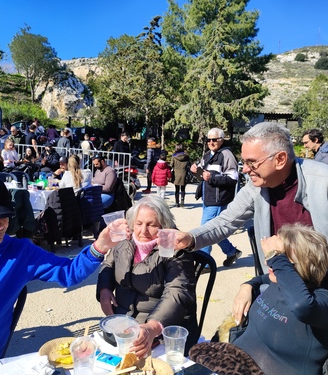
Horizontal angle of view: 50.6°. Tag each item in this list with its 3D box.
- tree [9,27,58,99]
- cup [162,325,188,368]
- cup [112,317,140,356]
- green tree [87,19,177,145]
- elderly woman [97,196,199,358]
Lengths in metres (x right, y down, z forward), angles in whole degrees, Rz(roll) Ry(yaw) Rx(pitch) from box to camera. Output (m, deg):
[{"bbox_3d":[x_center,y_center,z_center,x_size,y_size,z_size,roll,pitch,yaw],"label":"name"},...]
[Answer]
[{"bbox_3d":[-11.669,-11.043,31.000,4.600,6.800,4.400,3,7,0],"label":"tree"},{"bbox_3d":[0.035,0.489,1.070,0.081,0.109,0.081,3,7,0],"label":"cup"},{"bbox_3d":[-0.108,0.449,1.010,0.077,0.092,0.077,3,6,0],"label":"cup"},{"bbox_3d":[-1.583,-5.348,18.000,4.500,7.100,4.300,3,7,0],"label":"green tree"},{"bbox_3d":[-0.136,0.617,1.600,0.520,1.180,0.720,6,6,22],"label":"elderly woman"}]

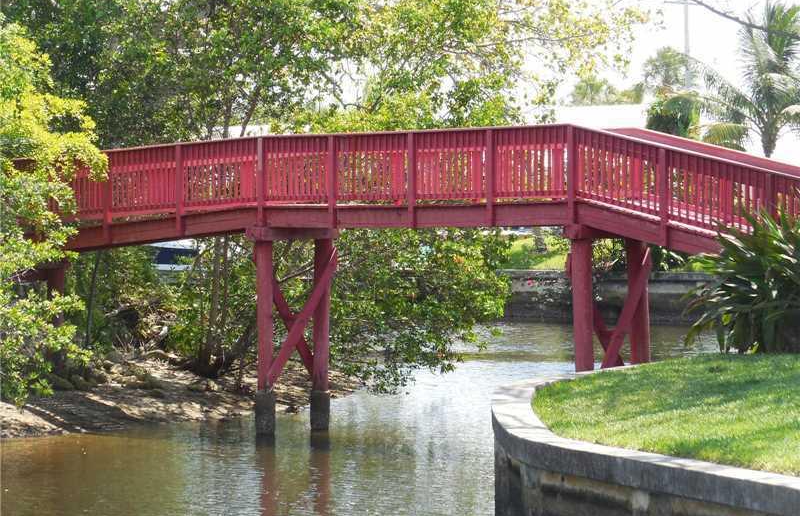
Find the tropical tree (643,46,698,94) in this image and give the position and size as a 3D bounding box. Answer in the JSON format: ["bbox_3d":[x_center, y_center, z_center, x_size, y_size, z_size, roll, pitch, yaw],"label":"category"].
[{"bbox_3d":[13.940,-6.146,150.104,3.000,9.500,3.000,-1,1,0],"label":"tropical tree"}]

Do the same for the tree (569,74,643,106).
[{"bbox_3d":[10.634,-5.454,150.088,3.800,8.000,3.600,-1,1,0],"label":"tree"}]

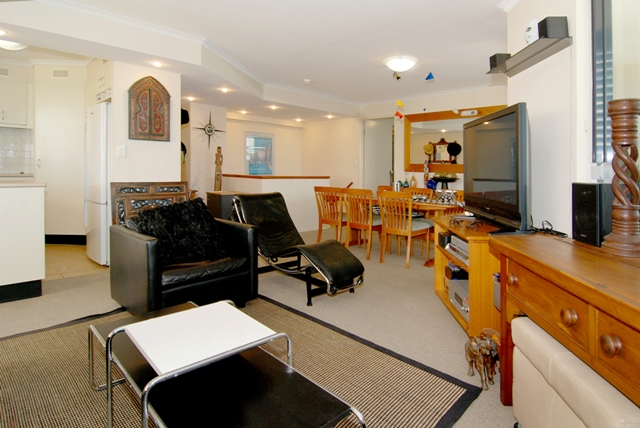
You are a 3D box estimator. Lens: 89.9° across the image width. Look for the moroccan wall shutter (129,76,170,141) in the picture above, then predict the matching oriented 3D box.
[{"bbox_3d":[-2.000,-1.252,3.790,0.450,0.760,0.050,-5,7,-40],"label":"moroccan wall shutter"}]

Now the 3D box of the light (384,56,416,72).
[{"bbox_3d":[0.880,-1.645,3.500,0.350,0.115,0.350,0,7,0],"label":"light"}]

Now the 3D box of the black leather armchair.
[{"bbox_3d":[-1.150,0.416,2.690,0.840,0.700,0.800,-5,7,-43],"label":"black leather armchair"}]

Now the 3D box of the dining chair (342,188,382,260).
[{"bbox_3d":[0.650,0.116,4.370,0.460,0.890,0.530,5,7,44],"label":"dining chair"}]

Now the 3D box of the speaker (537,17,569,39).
[{"bbox_3d":[1.235,-0.984,1.690,0.110,0.110,0.080,1,7,5],"label":"speaker"}]

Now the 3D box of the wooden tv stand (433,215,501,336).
[{"bbox_3d":[1.235,0.432,2.510,0.420,0.670,0.840,1,7,5],"label":"wooden tv stand"}]

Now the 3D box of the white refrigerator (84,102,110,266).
[{"bbox_3d":[-2.470,-0.378,4.170,0.680,1.860,0.660,-5,7,-44],"label":"white refrigerator"}]

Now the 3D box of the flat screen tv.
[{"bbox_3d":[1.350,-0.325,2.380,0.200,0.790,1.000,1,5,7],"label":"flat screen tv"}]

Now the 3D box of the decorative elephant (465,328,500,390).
[{"bbox_3d":[0.867,0.748,1.710,0.150,0.250,0.210,-3,7,-20],"label":"decorative elephant"}]

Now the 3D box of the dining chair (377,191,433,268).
[{"bbox_3d":[1.060,0.158,4.050,0.460,0.890,0.530,5,7,44],"label":"dining chair"}]

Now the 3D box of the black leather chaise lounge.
[{"bbox_3d":[-0.235,0.275,3.130,0.540,0.810,1.340,-7,9,-44],"label":"black leather chaise lounge"}]

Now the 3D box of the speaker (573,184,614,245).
[{"bbox_3d":[1.370,0.000,1.510,0.230,0.285,0.180,1,5,6],"label":"speaker"}]

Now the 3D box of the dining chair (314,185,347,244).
[{"bbox_3d":[0.270,0.076,4.690,0.460,0.890,0.530,5,7,44],"label":"dining chair"}]

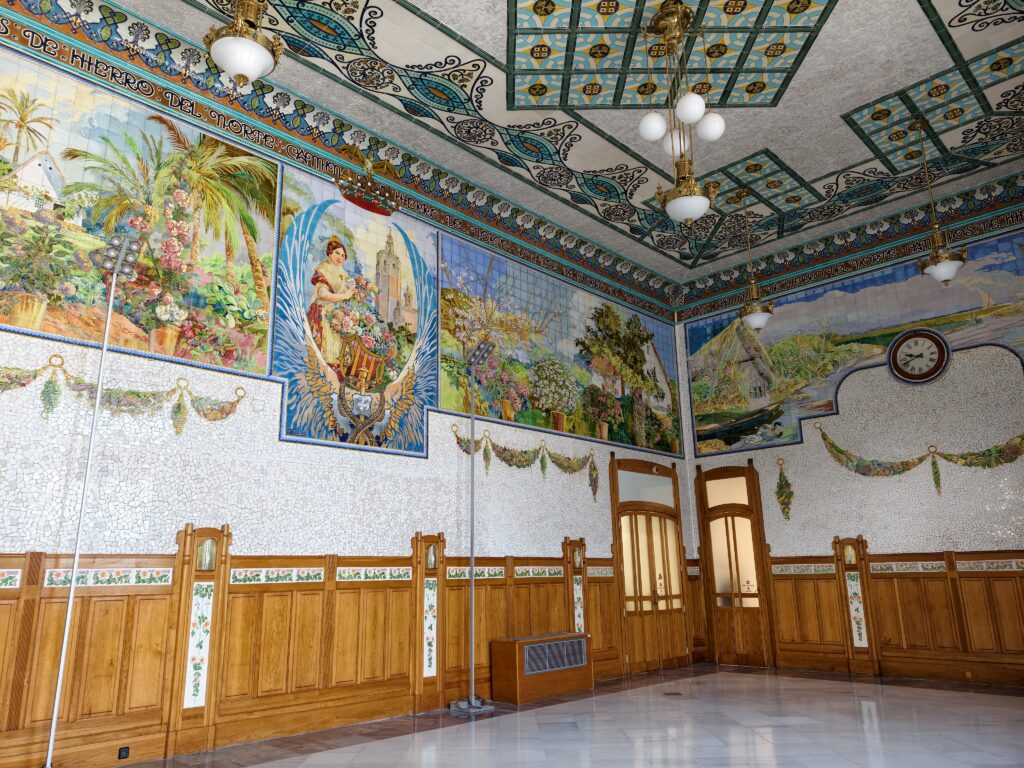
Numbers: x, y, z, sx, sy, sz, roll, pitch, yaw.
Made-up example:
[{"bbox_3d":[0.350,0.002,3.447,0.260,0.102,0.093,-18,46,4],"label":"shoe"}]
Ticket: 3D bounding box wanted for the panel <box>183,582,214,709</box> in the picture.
[{"bbox_3d":[-2.809,2.340,6.389,0.040,1.068,0.186,-15,-21,42],"label":"panel"}]

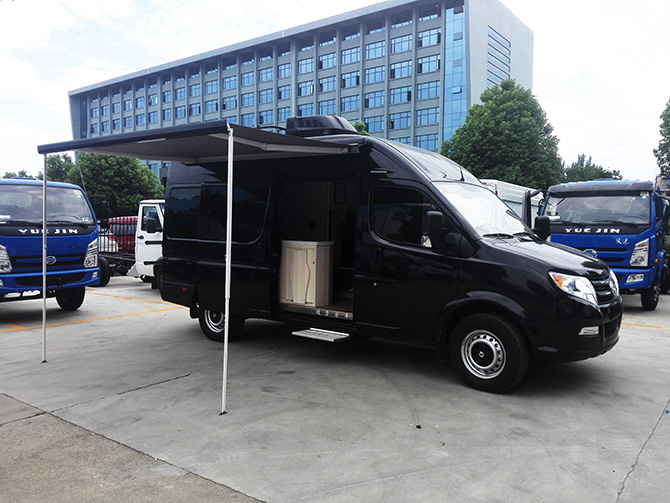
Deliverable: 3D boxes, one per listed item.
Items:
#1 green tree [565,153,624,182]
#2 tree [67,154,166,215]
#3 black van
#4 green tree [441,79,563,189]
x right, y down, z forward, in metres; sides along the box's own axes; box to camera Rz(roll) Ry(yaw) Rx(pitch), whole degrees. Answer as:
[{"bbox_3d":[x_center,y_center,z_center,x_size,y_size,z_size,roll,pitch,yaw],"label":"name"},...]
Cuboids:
[{"bbox_3d":[20.086,-4.165,43.188,6.346,7.069,6.346,0,3,0],"label":"green tree"},{"bbox_3d":[-14.663,-3.723,36.173,6.840,6.510,6.840,0,3,0],"label":"tree"},{"bbox_3d":[0.477,-0.253,6.808,5.656,2.889,2.171,3,4,35],"label":"black van"},{"bbox_3d":[7.960,-4.052,26.226,5.851,8.502,5.851,0,3,0],"label":"green tree"}]

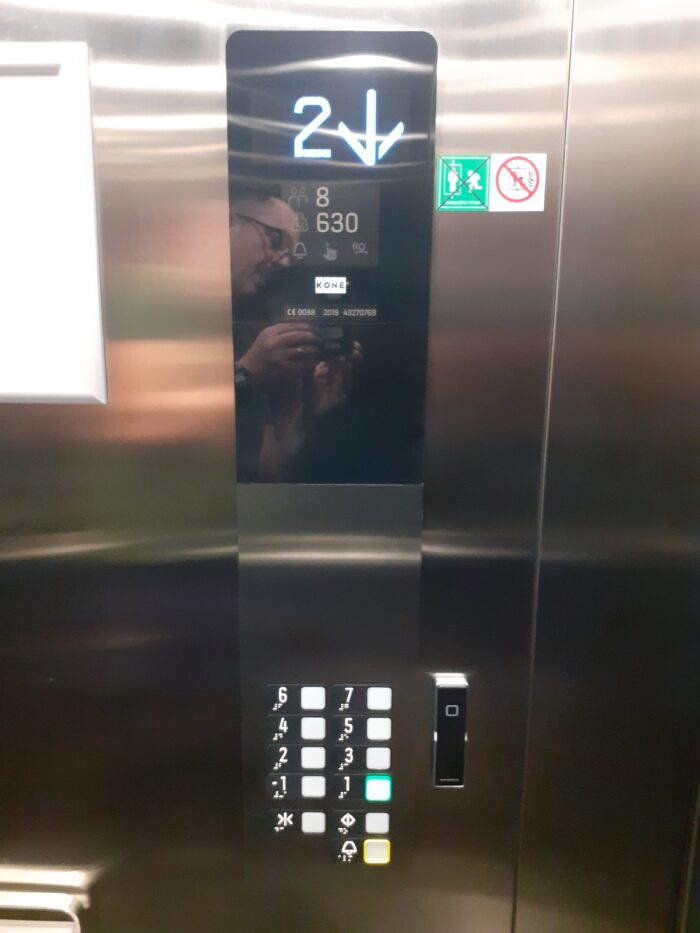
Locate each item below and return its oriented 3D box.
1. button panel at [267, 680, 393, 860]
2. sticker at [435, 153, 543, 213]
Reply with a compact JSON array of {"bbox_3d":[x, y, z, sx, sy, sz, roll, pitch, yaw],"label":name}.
[{"bbox_3d":[-0.024,0.345,0.804,0.139,0.222,0.010,0,11,0],"label":"button panel"},{"bbox_3d":[0.133,-0.266,0.684,0.102,0.051,0.003,0,11,0],"label":"sticker"}]

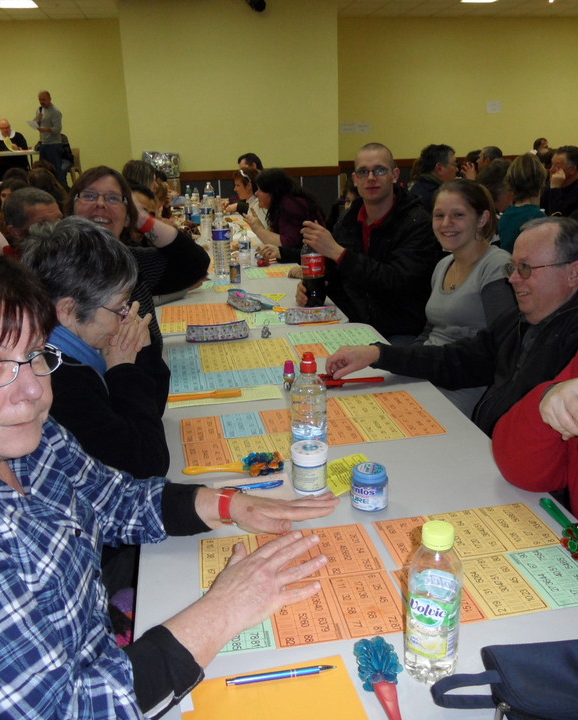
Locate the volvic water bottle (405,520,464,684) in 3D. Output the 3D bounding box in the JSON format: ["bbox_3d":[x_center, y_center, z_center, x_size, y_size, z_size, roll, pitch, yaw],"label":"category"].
[{"bbox_3d":[0.177,0.279,0.790,0.067,0.200,0.067,-4,18,-7],"label":"volvic water bottle"}]

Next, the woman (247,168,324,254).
[{"bbox_3d":[0.016,-0.468,3.879,0.660,1.235,0.480,-4,18,-7],"label":"woman"}]

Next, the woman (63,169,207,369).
[{"bbox_3d":[-0.533,0.041,2.209,0.660,1.306,0.540,7,20,25],"label":"woman"}]

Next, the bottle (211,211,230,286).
[{"bbox_3d":[-0.336,-0.545,3.193,0.087,0.319,0.087,-4,18,-7],"label":"bottle"}]

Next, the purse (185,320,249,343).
[{"bbox_3d":[-0.242,-0.103,2.250,0.205,0.060,0.060,-4,18,-7],"label":"purse"}]

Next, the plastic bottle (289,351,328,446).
[{"bbox_3d":[0.037,0.099,1.305,0.068,0.234,0.068,-4,18,-7],"label":"plastic bottle"}]

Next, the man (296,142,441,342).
[{"bbox_3d":[0.344,-0.135,2.603,0.540,1.356,0.680,12,22,36],"label":"man"}]

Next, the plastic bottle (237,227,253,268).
[{"bbox_3d":[-0.243,-0.620,3.681,0.066,0.207,0.066,-4,18,-7],"label":"plastic bottle"}]

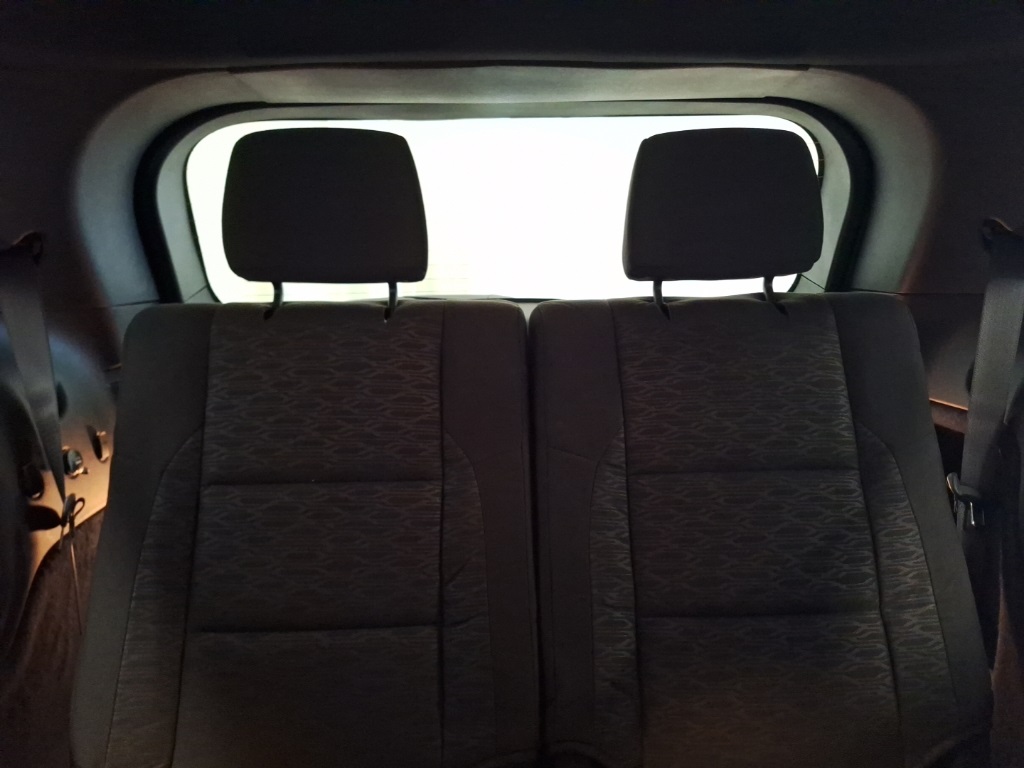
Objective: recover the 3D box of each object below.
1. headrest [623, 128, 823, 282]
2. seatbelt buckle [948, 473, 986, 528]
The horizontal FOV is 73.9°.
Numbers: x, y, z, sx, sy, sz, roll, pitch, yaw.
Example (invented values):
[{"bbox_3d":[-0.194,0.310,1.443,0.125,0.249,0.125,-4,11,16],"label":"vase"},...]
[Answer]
[{"bbox_3d":[0.271,-0.229,0.885,0.245,0.188,0.110,-1,-4,-2],"label":"headrest"},{"bbox_3d":[0.573,0.148,0.860,0.020,0.065,0.054,-19,18,-8],"label":"seatbelt buckle"}]

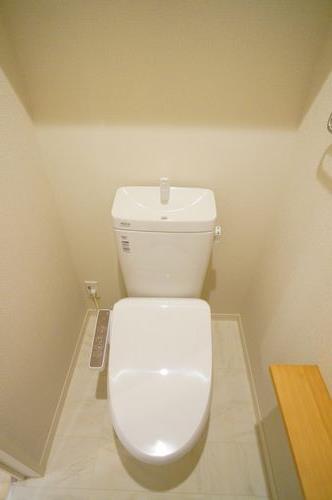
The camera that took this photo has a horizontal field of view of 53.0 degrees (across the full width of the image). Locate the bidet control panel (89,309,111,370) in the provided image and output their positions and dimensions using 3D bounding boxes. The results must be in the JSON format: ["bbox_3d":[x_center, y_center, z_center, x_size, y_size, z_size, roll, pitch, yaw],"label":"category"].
[{"bbox_3d":[-0.254,0.344,1.297,0.050,0.030,0.236,1,53,1],"label":"bidet control panel"}]

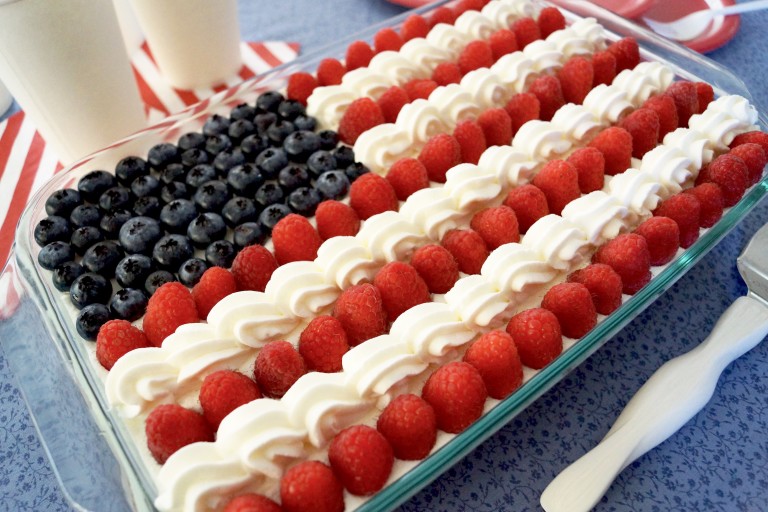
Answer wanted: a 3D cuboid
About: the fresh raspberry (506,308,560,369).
[{"bbox_3d":[0.056,0.031,0.215,0.021,0.024,0.021,-3,53,4],"label":"fresh raspberry"}]

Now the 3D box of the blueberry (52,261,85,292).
[{"bbox_3d":[-0.134,0.009,0.243,0.013,0.011,0.013,-2,53,2],"label":"blueberry"}]

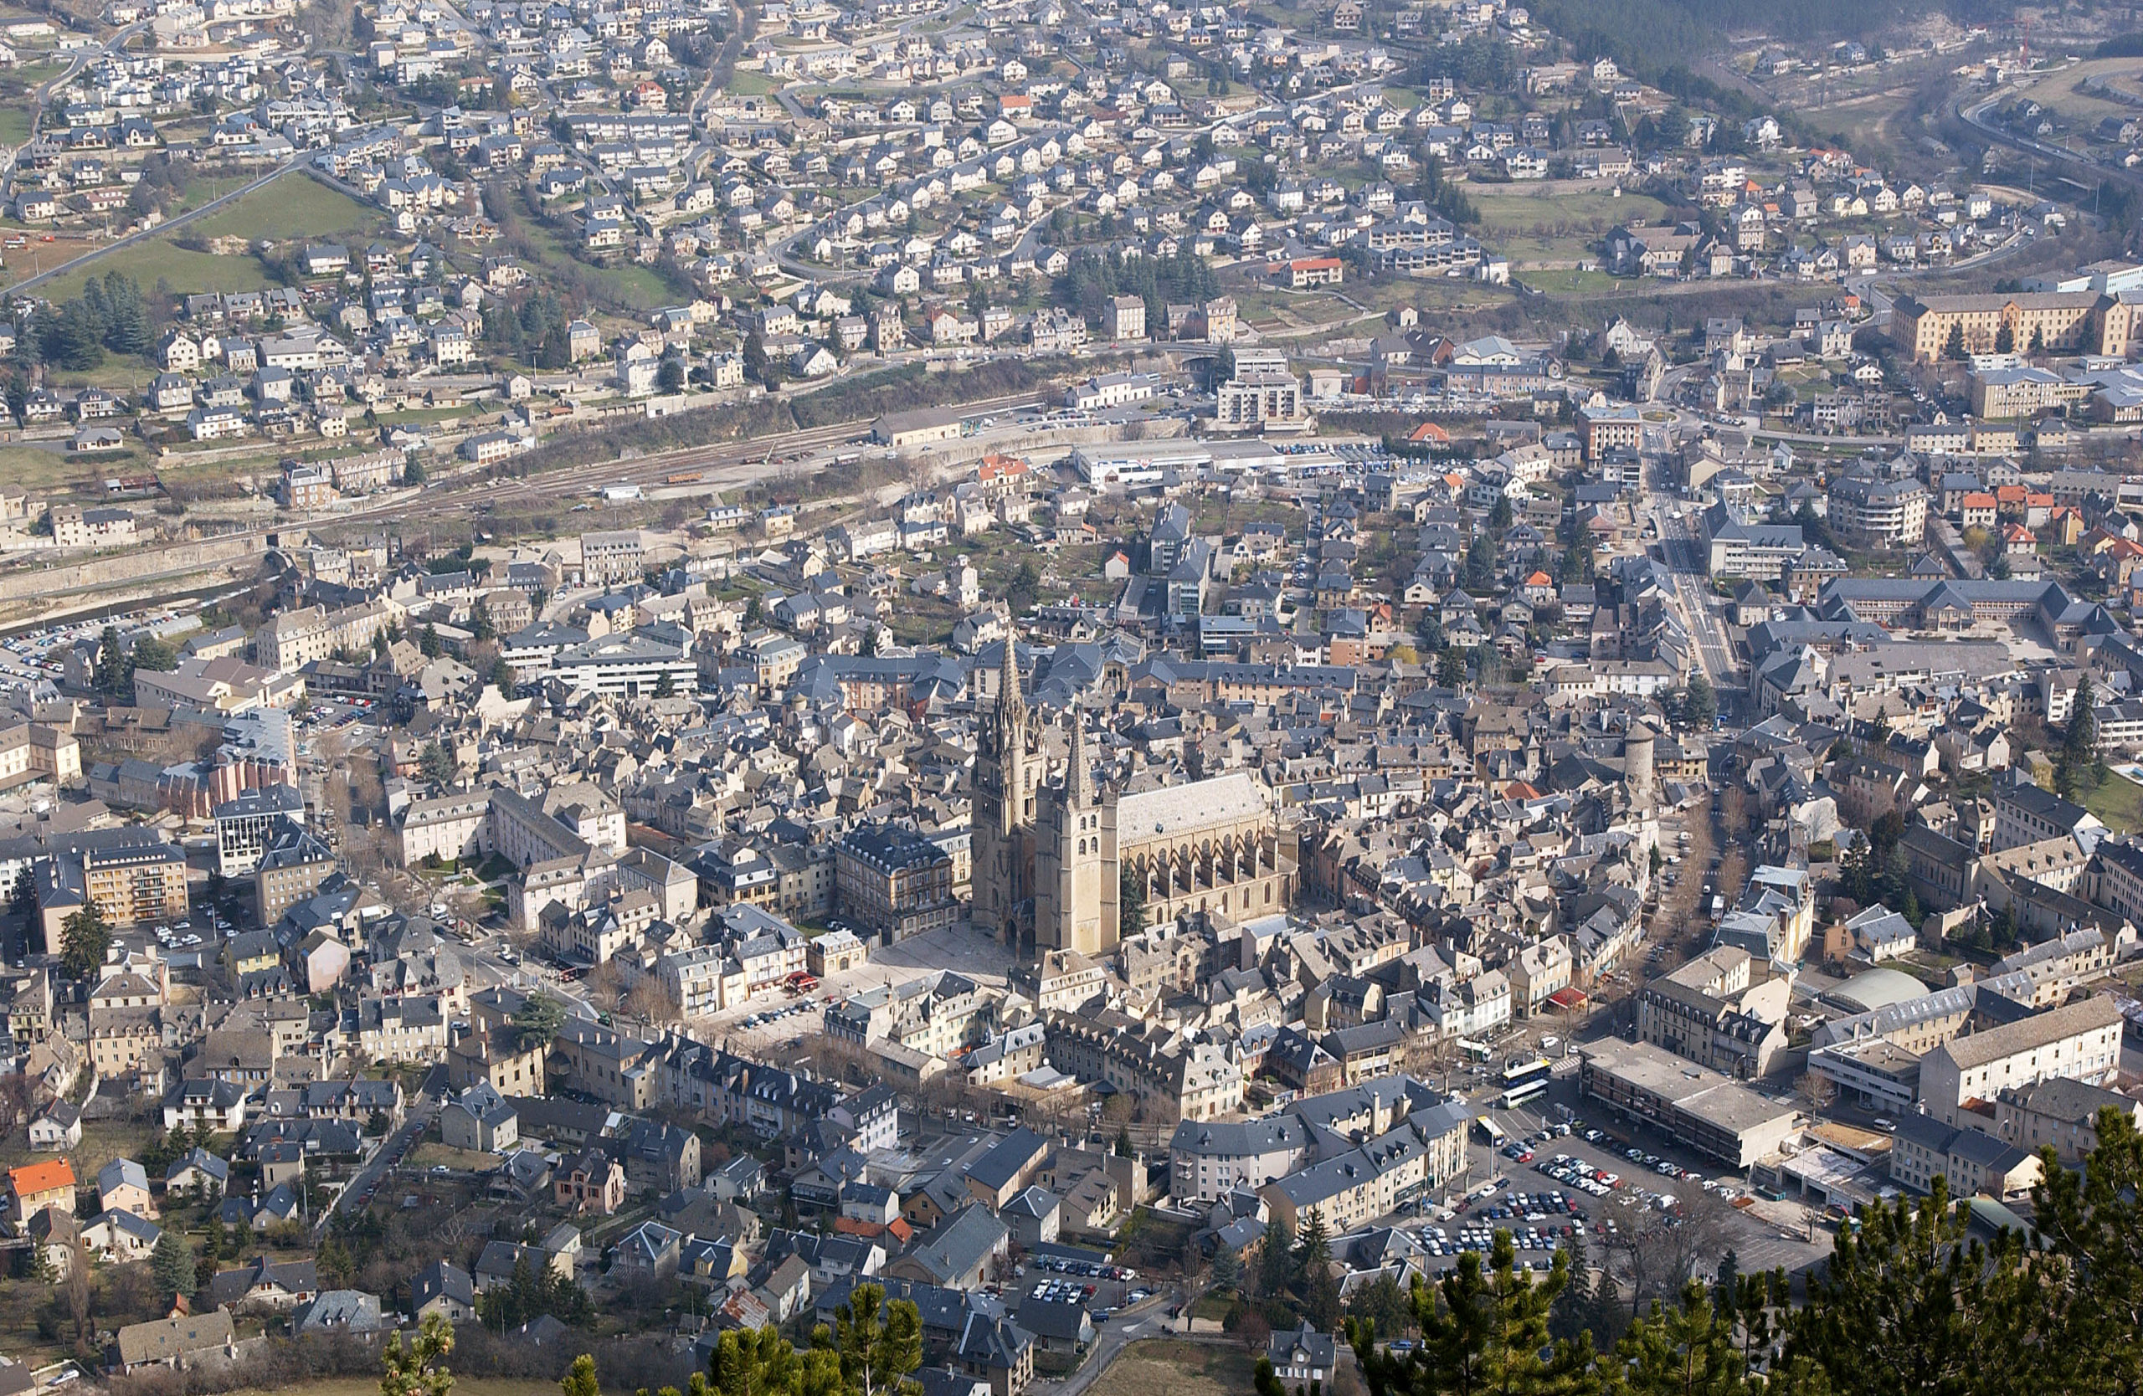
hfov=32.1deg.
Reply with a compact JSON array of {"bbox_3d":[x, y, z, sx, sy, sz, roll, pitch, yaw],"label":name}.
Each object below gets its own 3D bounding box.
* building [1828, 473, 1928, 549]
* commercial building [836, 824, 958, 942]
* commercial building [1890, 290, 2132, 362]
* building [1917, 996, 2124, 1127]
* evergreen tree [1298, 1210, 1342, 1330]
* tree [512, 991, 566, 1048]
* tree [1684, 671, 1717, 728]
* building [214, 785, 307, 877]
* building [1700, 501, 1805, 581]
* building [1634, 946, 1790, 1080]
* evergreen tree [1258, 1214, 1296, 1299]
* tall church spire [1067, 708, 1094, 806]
[{"bbox_3d":[266.500,-60.580,1227.810,33.500,17.600,26.000,1,19,2],"label":"building"},{"bbox_3d":[-44.200,45.080,949.490,19.300,22.500,27.000,-15,24,-37],"label":"commercial building"},{"bbox_3d":[385.670,-153.760,1526.650,90.000,22.700,30.000,-2,19,-7],"label":"commercial building"},{"bbox_3d":[207.510,78.330,813.480,49.500,17.600,12.300,-11,22,-30],"label":"building"},{"bbox_3d":[46.600,106.760,698.950,8.300,23.750,8.300,0,19,0],"label":"evergreen tree"},{"bbox_3d":[-123.100,76.730,859.290,12.200,19.390,12.200,0,19,0],"label":"tree"},{"bbox_3d":[184.000,0.270,1087.200,8.800,17.580,8.800,0,19,0],"label":"tree"},{"bbox_3d":[-209.770,33.910,963.950,23.000,16.800,14.000,-5,19,-15],"label":"building"},{"bbox_3d":[218.000,-50.420,1201.680,31.000,15.000,34.000,1,19,4],"label":"building"},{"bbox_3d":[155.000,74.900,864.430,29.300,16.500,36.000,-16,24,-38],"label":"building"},{"bbox_3d":[41.660,112.260,747.300,7.600,19.110,7.600,0,19,0],"label":"evergreen tree"},{"bbox_3d":[2.310,14.230,917.310,6.000,25.200,6.000,-13,23,-33],"label":"tall church spire"}]

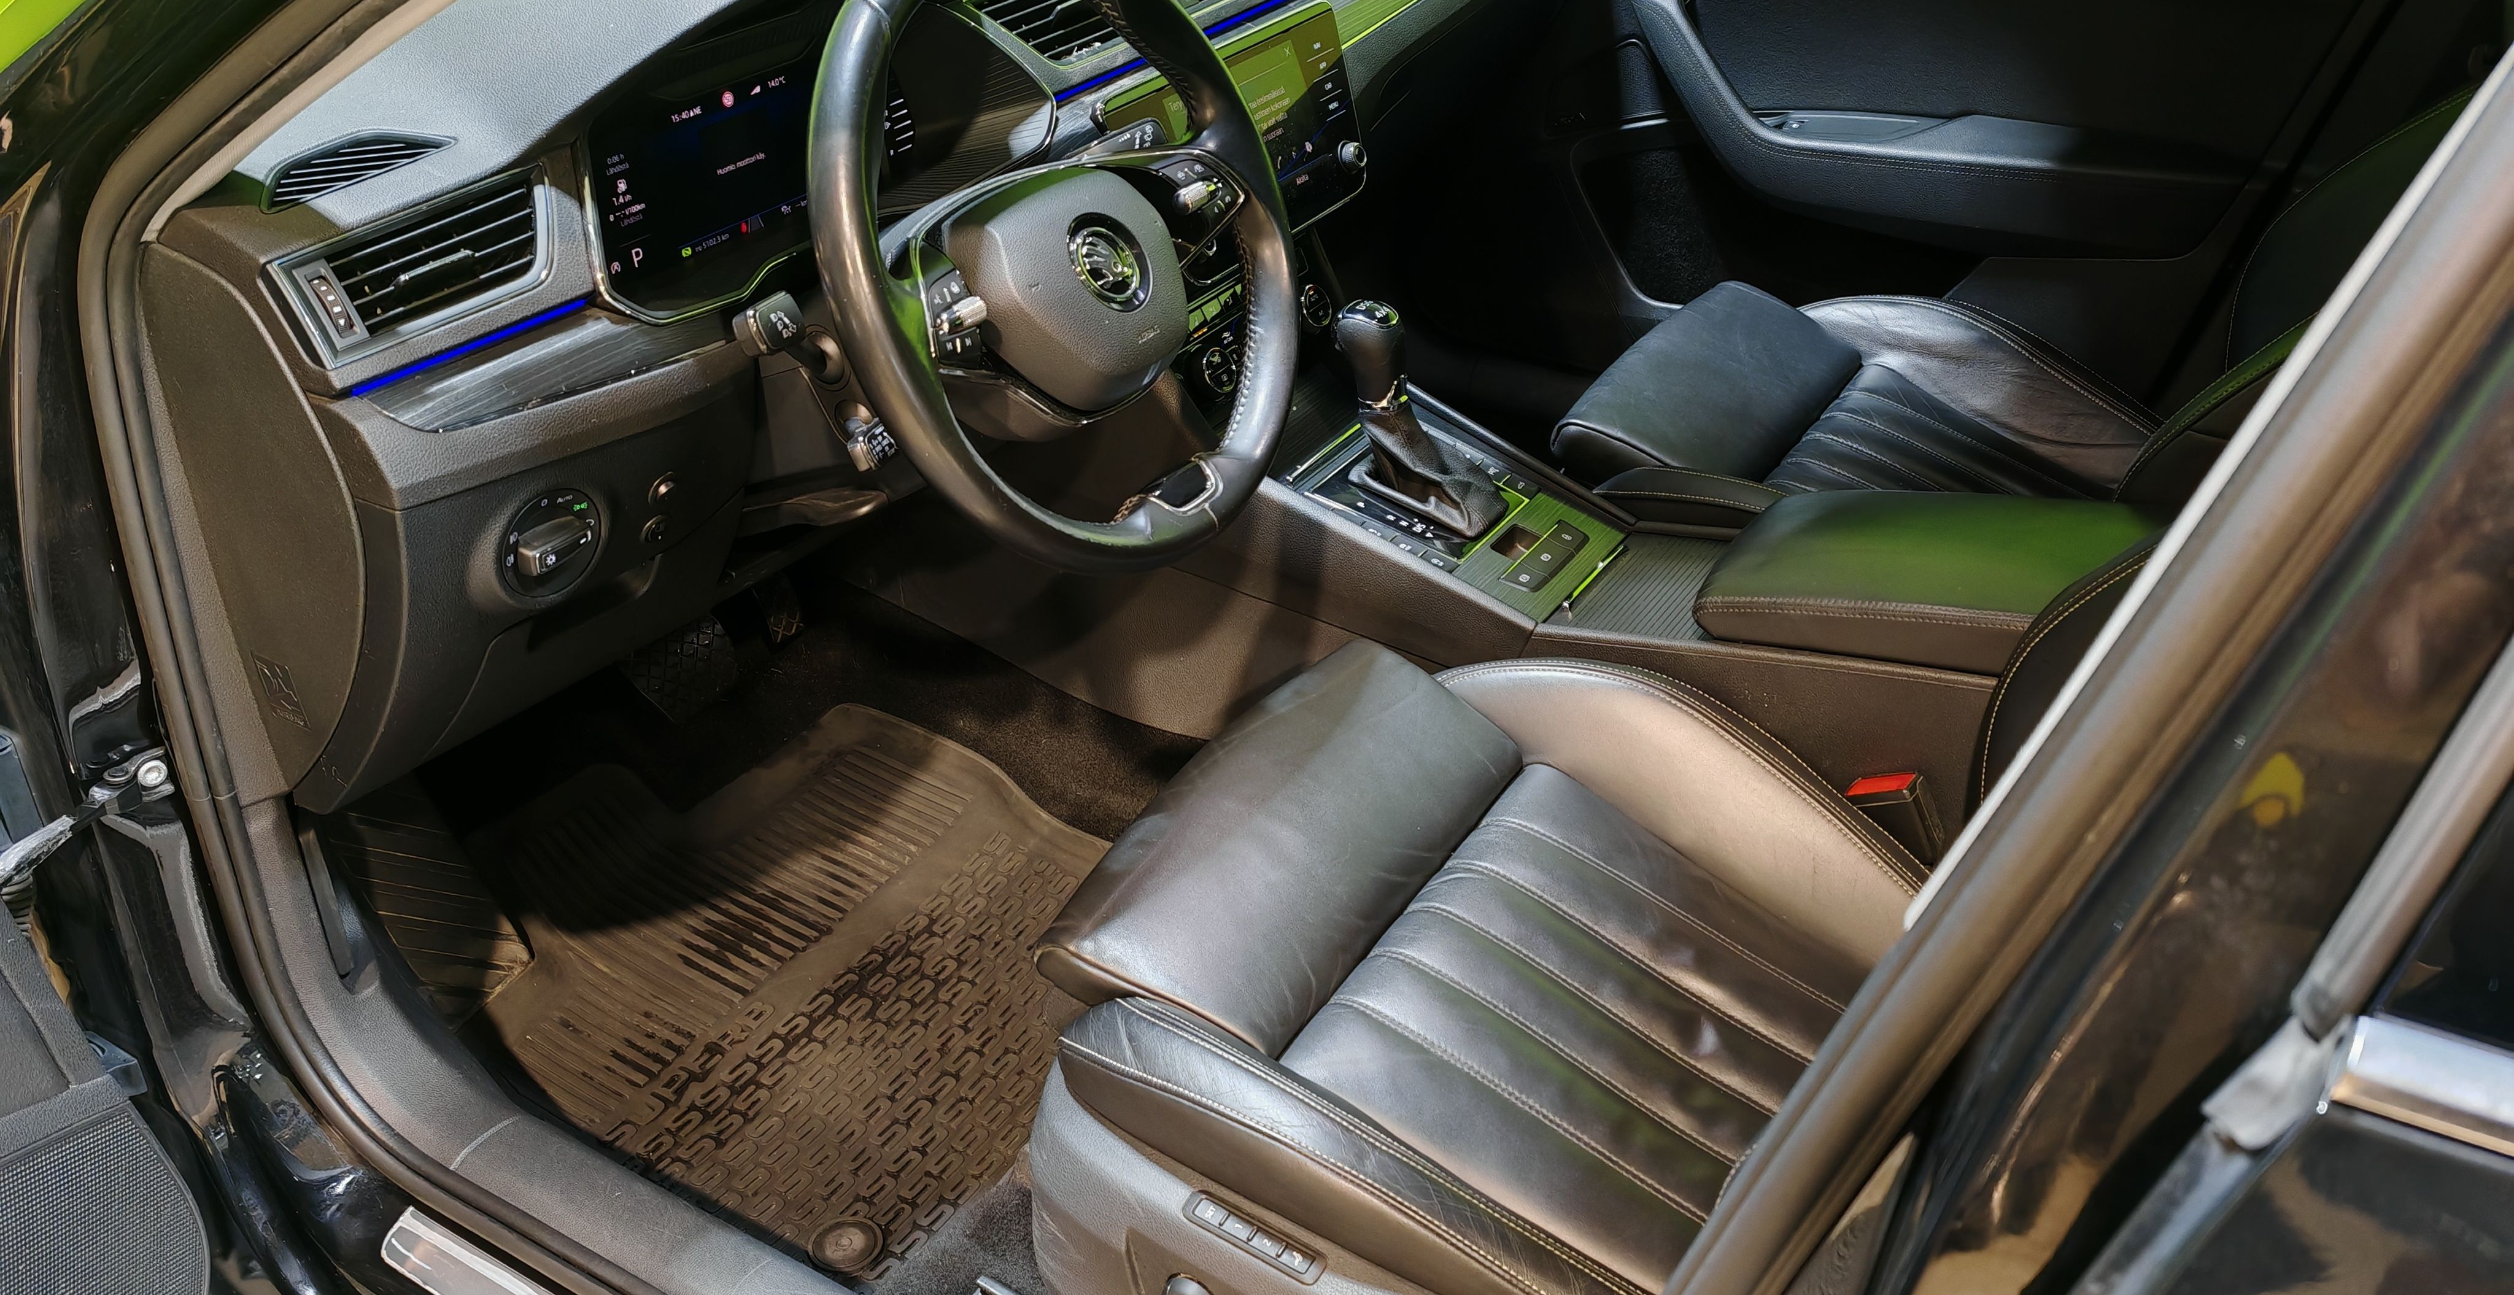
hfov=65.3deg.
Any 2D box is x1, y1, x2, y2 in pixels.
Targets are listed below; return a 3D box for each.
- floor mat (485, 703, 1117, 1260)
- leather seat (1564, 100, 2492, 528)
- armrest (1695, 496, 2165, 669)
[{"bbox_3d":[-0.342,0.215,1.512,0.570,0.080,0.480,17,36,24],"label":"floor mat"},{"bbox_3d":[0.692,-0.330,1.471,0.850,1.000,0.540,17,36,24],"label":"leather seat"},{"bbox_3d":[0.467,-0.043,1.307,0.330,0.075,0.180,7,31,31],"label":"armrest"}]

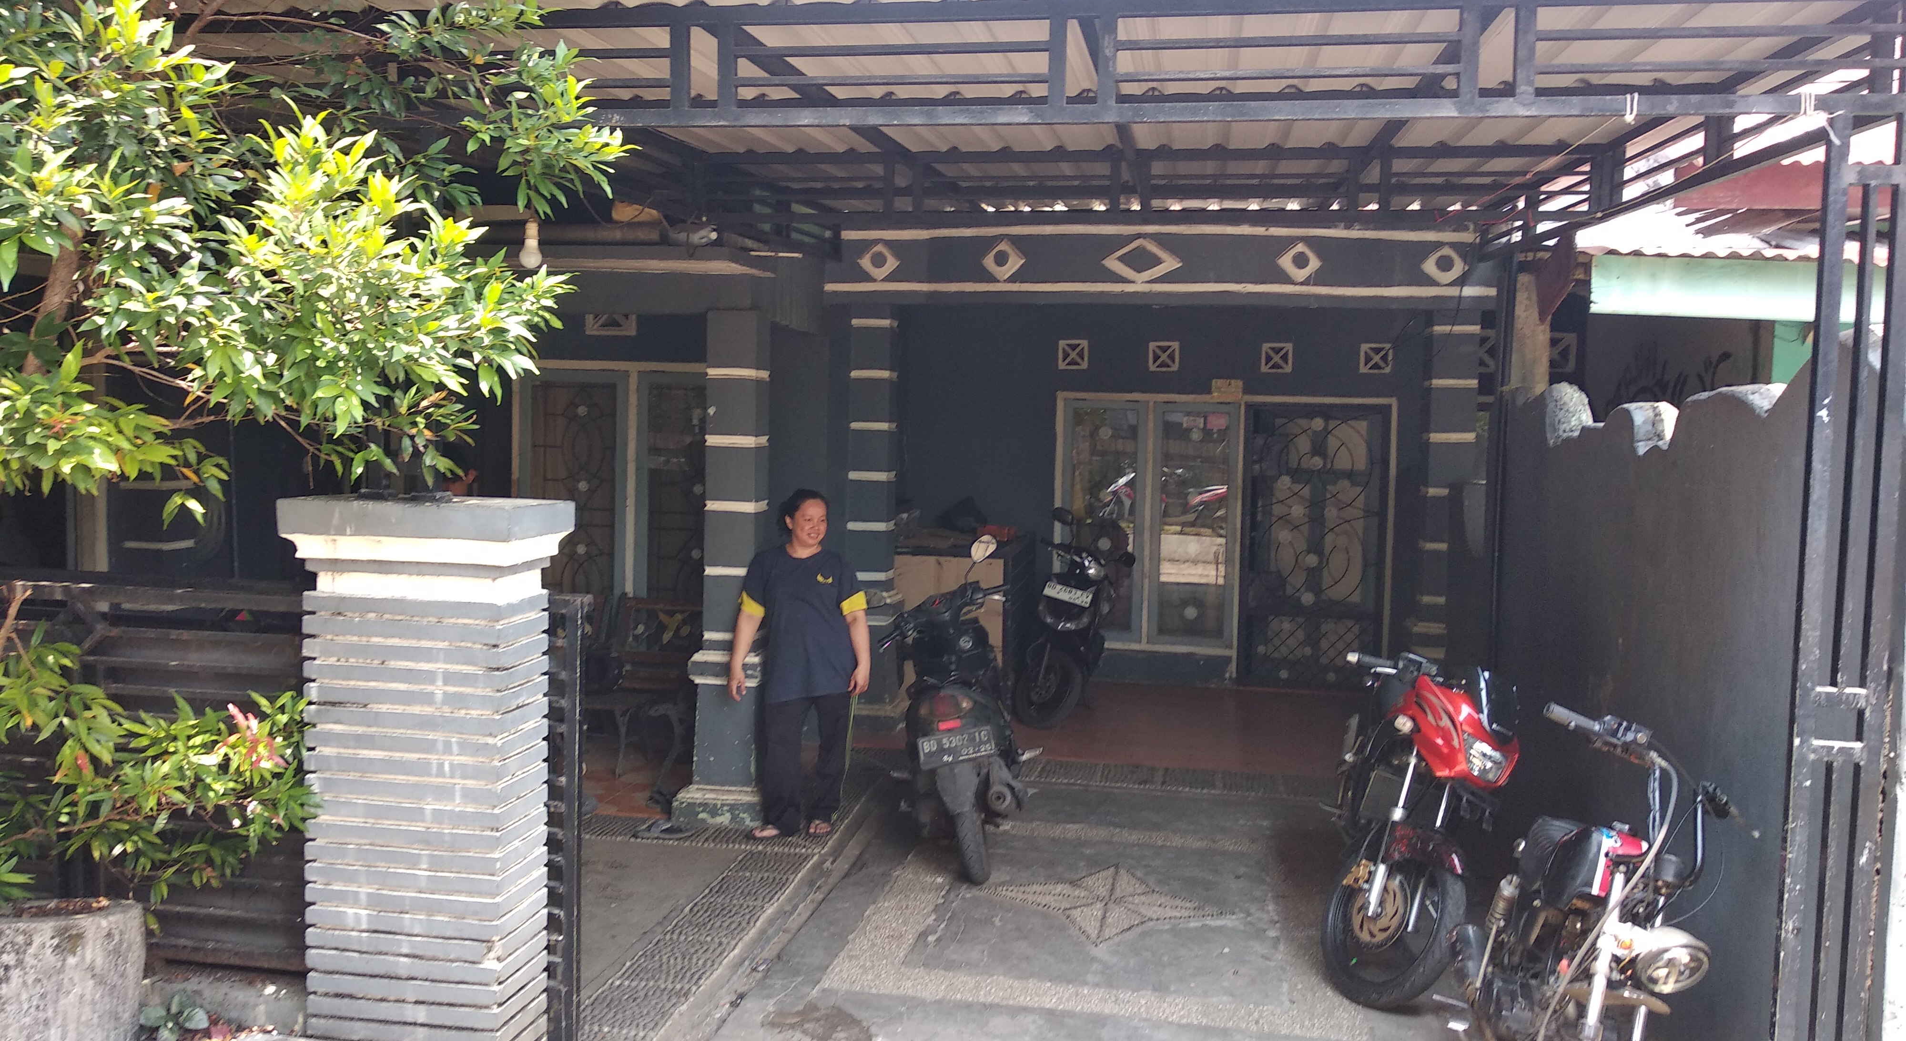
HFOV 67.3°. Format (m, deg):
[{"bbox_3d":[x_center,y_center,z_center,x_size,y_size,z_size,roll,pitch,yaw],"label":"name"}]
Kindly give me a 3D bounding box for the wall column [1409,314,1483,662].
[{"bbox_3d":[2.649,0.076,7.753,0.300,2.340,0.290,2,4,10],"label":"wall column"}]

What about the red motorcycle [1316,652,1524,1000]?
[{"bbox_3d":[1.615,0.926,4.965,0.720,1.080,1.980,2,3,14],"label":"red motorcycle"}]

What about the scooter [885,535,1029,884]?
[{"bbox_3d":[0.057,0.738,6.086,0.700,1.200,1.880,2,3,3],"label":"scooter"}]

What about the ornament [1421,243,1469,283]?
[{"bbox_3d":[2.575,-1.341,7.498,0.243,0.209,0.050,2,4,10],"label":"ornament"}]

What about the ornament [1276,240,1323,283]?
[{"bbox_3d":[1.843,-1.376,7.627,0.249,0.228,0.050,2,4,10],"label":"ornament"}]

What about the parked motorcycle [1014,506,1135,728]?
[{"bbox_3d":[0.789,0.572,8.910,0.700,1.200,1.880,2,3,10],"label":"parked motorcycle"}]

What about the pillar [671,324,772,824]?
[{"bbox_3d":[-0.946,0.193,6.200,0.365,2.200,0.365,2,3,8],"label":"pillar"}]

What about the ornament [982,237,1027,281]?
[{"bbox_3d":[0.277,-1.402,7.709,0.237,0.229,0.040,2,3,8],"label":"ornament"}]

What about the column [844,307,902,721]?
[{"bbox_3d":[-0.458,0.004,8.084,0.360,2.382,0.360,2,3,8],"label":"column"}]

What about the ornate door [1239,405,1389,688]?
[{"bbox_3d":[2.444,0.193,9.730,0.970,1.940,0.080,2,4,10],"label":"ornate door"}]

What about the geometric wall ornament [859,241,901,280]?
[{"bbox_3d":[-0.400,-1.410,7.811,0.235,0.219,0.040,2,3,8],"label":"geometric wall ornament"}]

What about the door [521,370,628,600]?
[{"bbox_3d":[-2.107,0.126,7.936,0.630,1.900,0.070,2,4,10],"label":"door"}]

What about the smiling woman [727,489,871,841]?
[{"bbox_3d":[-0.667,0.603,6.262,0.590,1.480,0.320,1,4,-12],"label":"smiling woman"}]

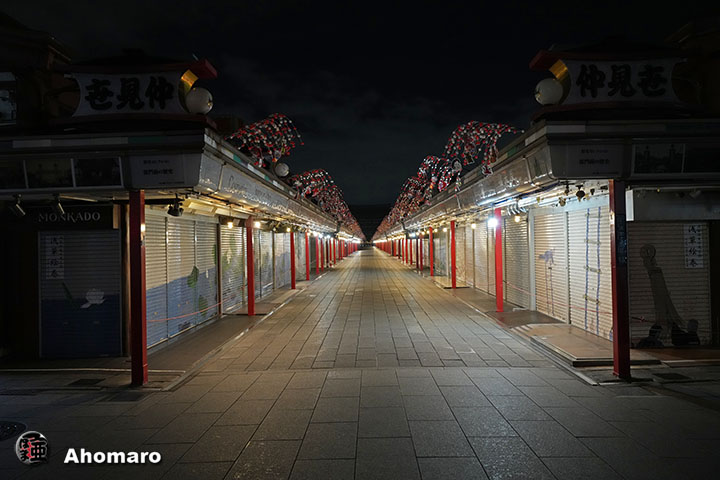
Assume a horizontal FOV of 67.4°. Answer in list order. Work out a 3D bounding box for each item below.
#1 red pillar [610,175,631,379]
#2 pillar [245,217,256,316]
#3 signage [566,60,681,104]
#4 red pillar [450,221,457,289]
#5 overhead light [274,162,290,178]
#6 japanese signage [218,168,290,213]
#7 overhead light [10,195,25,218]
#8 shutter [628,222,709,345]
[{"bbox_3d":[3.324,0.491,6.890,0.145,2.520,0.155,-1,0,1],"label":"red pillar"},{"bbox_3d":[-2.761,0.637,13.638,0.140,2.520,0.150,-1,0,1],"label":"pillar"},{"bbox_3d":[3.158,-1.907,6.497,1.394,0.526,0.117,-1,0,1],"label":"signage"},{"bbox_3d":[3.277,0.502,18.731,0.134,2.321,0.134,-1,0,1],"label":"red pillar"},{"bbox_3d":[-1.885,-1.691,13.137,0.350,0.370,0.350,-1,0,1],"label":"overhead light"},{"bbox_3d":[-1.816,-0.807,10.252,0.060,0.410,5.800,10,0,1],"label":"japanese signage"},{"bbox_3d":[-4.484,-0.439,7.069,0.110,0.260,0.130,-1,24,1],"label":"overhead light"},{"bbox_3d":[4.501,0.640,7.853,1.177,1.795,0.092,-1,0,1],"label":"shutter"}]

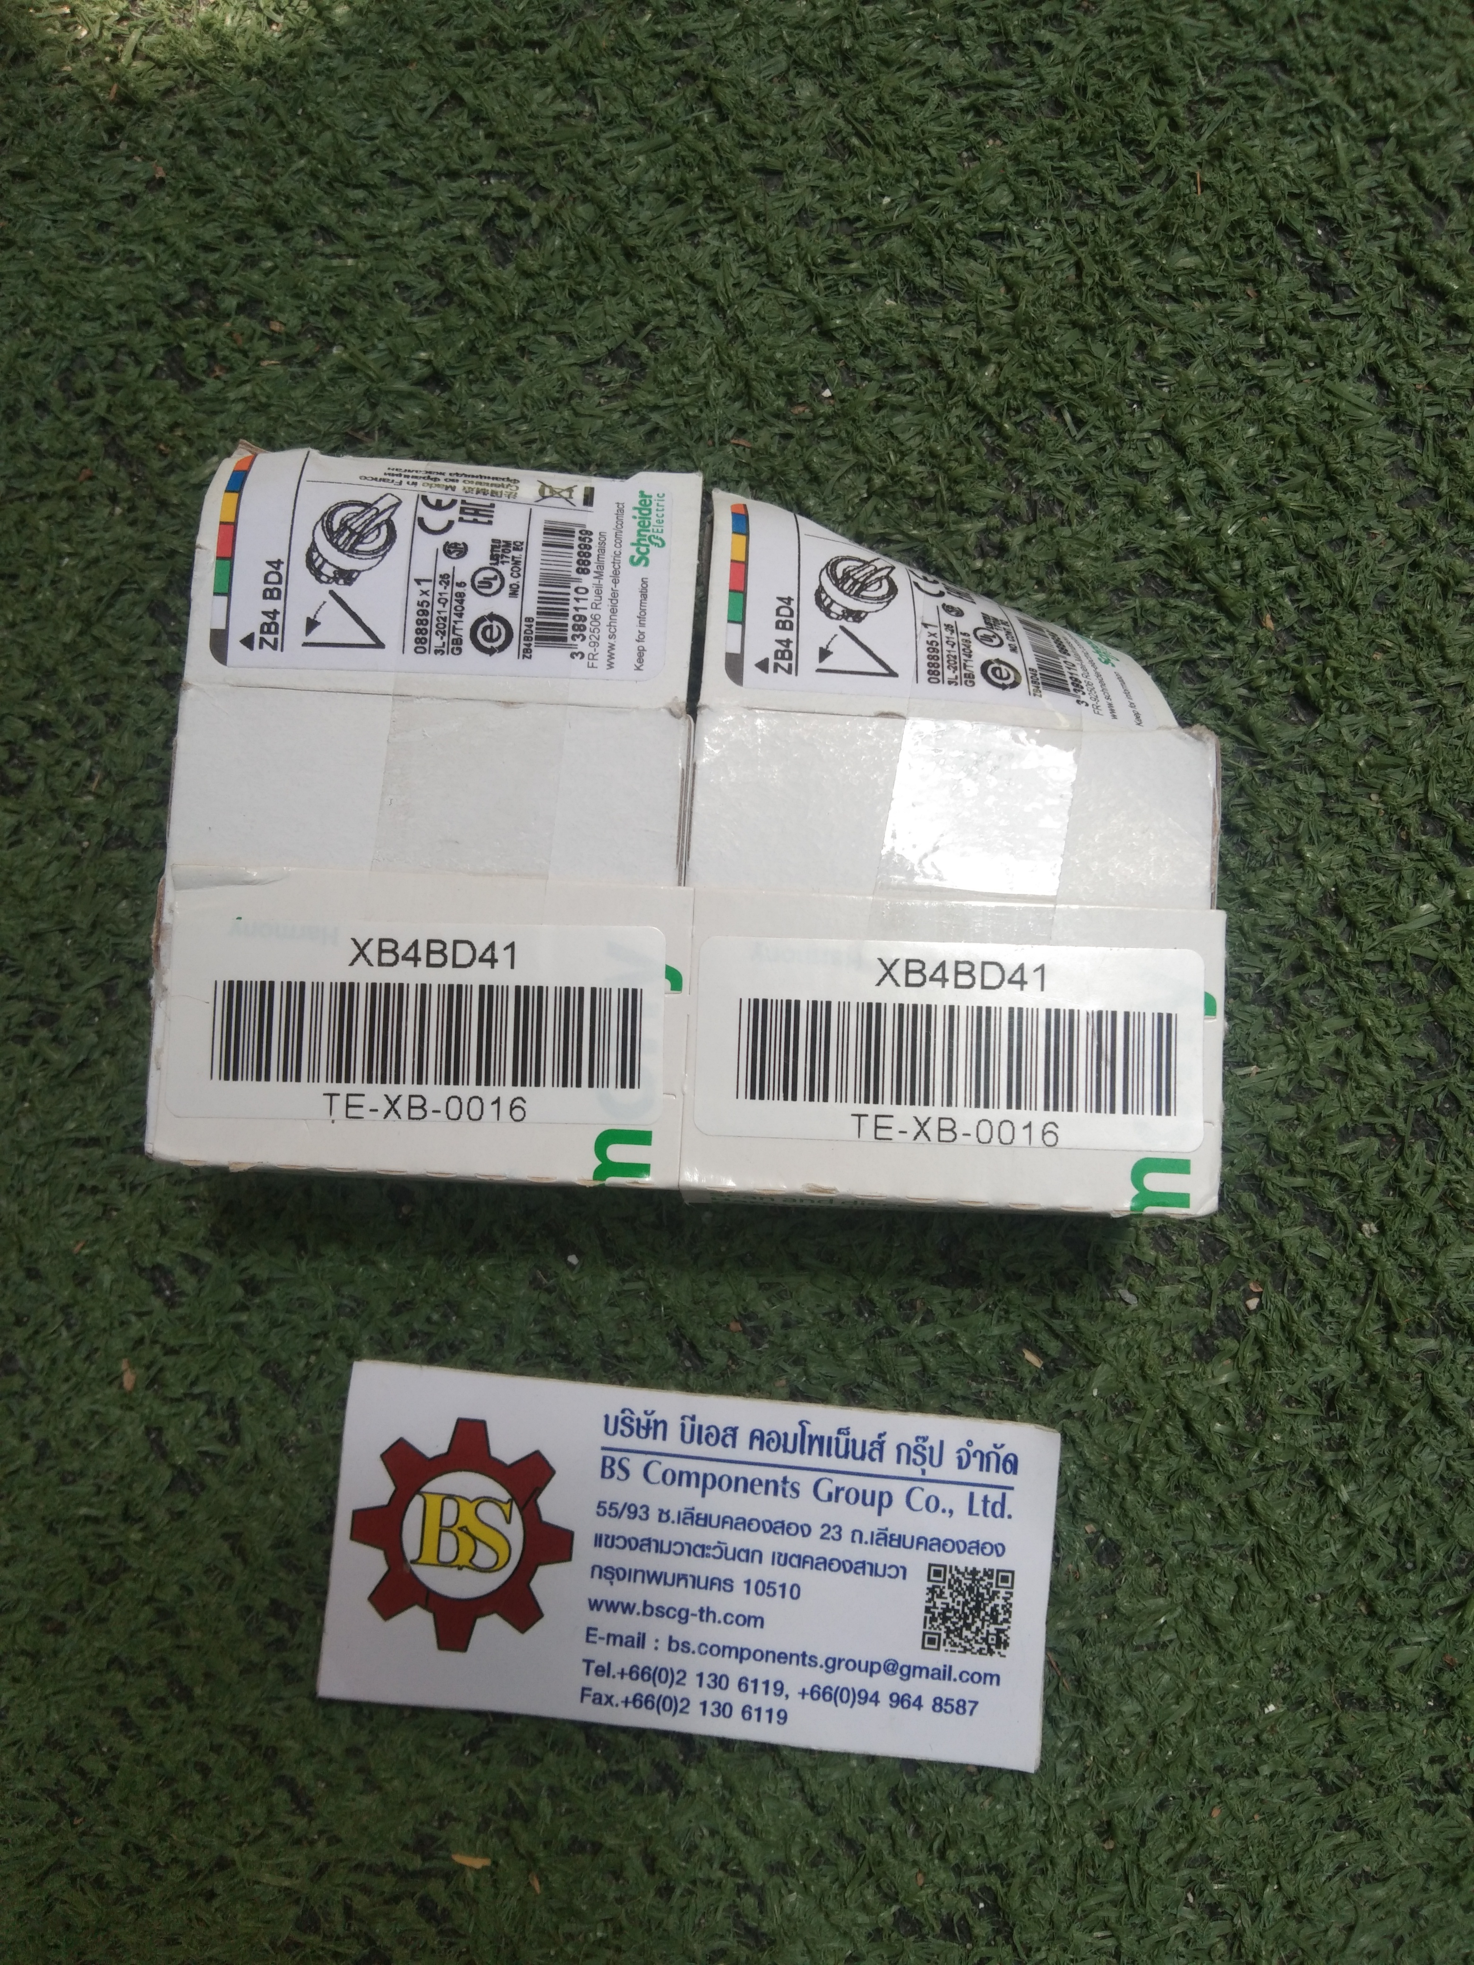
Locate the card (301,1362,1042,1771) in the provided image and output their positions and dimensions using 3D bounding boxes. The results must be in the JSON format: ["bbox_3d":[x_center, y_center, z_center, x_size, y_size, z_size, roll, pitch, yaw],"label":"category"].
[{"bbox_3d":[-0.006,0.073,0.214,0.090,0.001,0.042,5,85,3],"label":"card"}]

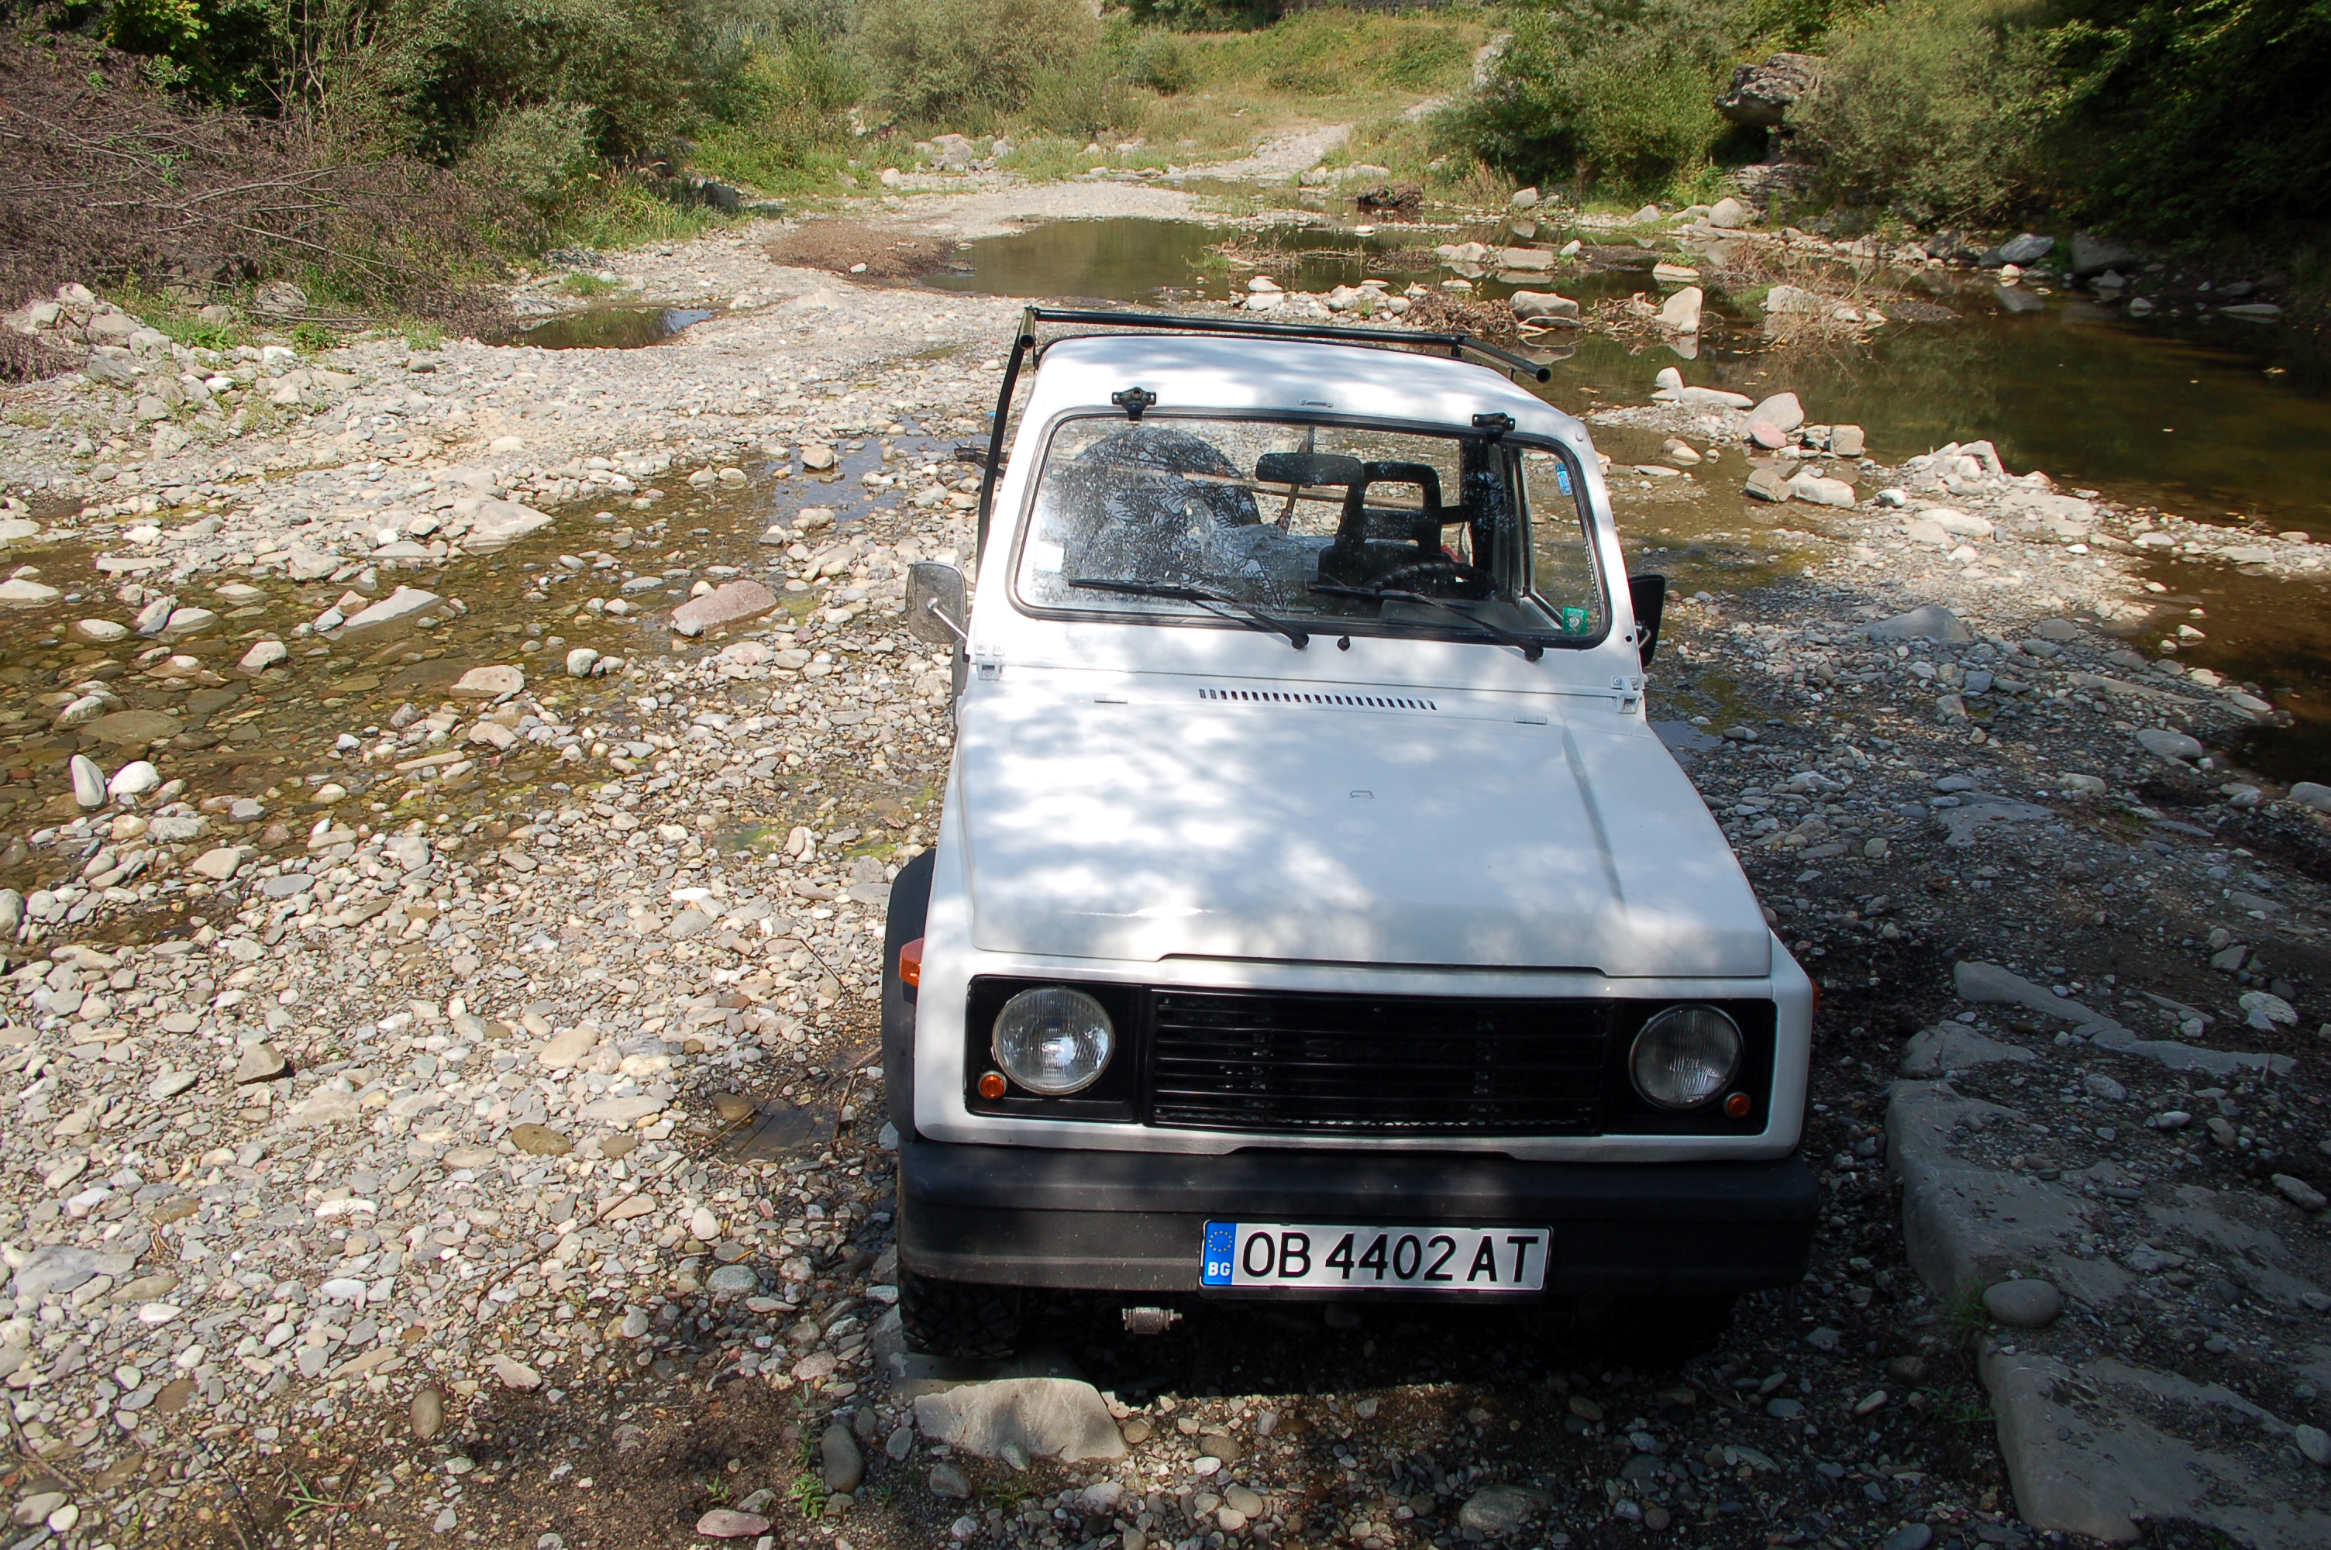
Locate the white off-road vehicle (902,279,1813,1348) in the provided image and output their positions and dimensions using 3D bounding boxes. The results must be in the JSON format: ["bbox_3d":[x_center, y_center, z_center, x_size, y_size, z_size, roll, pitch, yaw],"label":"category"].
[{"bbox_3d":[0.240,-0.120,4.109,1.580,1.740,3.420,2,19,-4],"label":"white off-road vehicle"}]

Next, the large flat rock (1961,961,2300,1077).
[{"bbox_3d":[2.444,0.638,4.527,0.810,0.100,0.250,13,25,34],"label":"large flat rock"}]

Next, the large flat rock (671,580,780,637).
[{"bbox_3d":[-2.211,-0.844,8.768,0.380,0.150,0.530,13,25,34],"label":"large flat rock"}]

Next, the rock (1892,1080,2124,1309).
[{"bbox_3d":[1.825,0.901,3.802,0.460,0.150,0.800,4,21,15],"label":"rock"}]

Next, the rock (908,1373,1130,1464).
[{"bbox_3d":[-0.266,1.143,3.216,0.400,0.130,0.240,-1,20,0],"label":"rock"}]

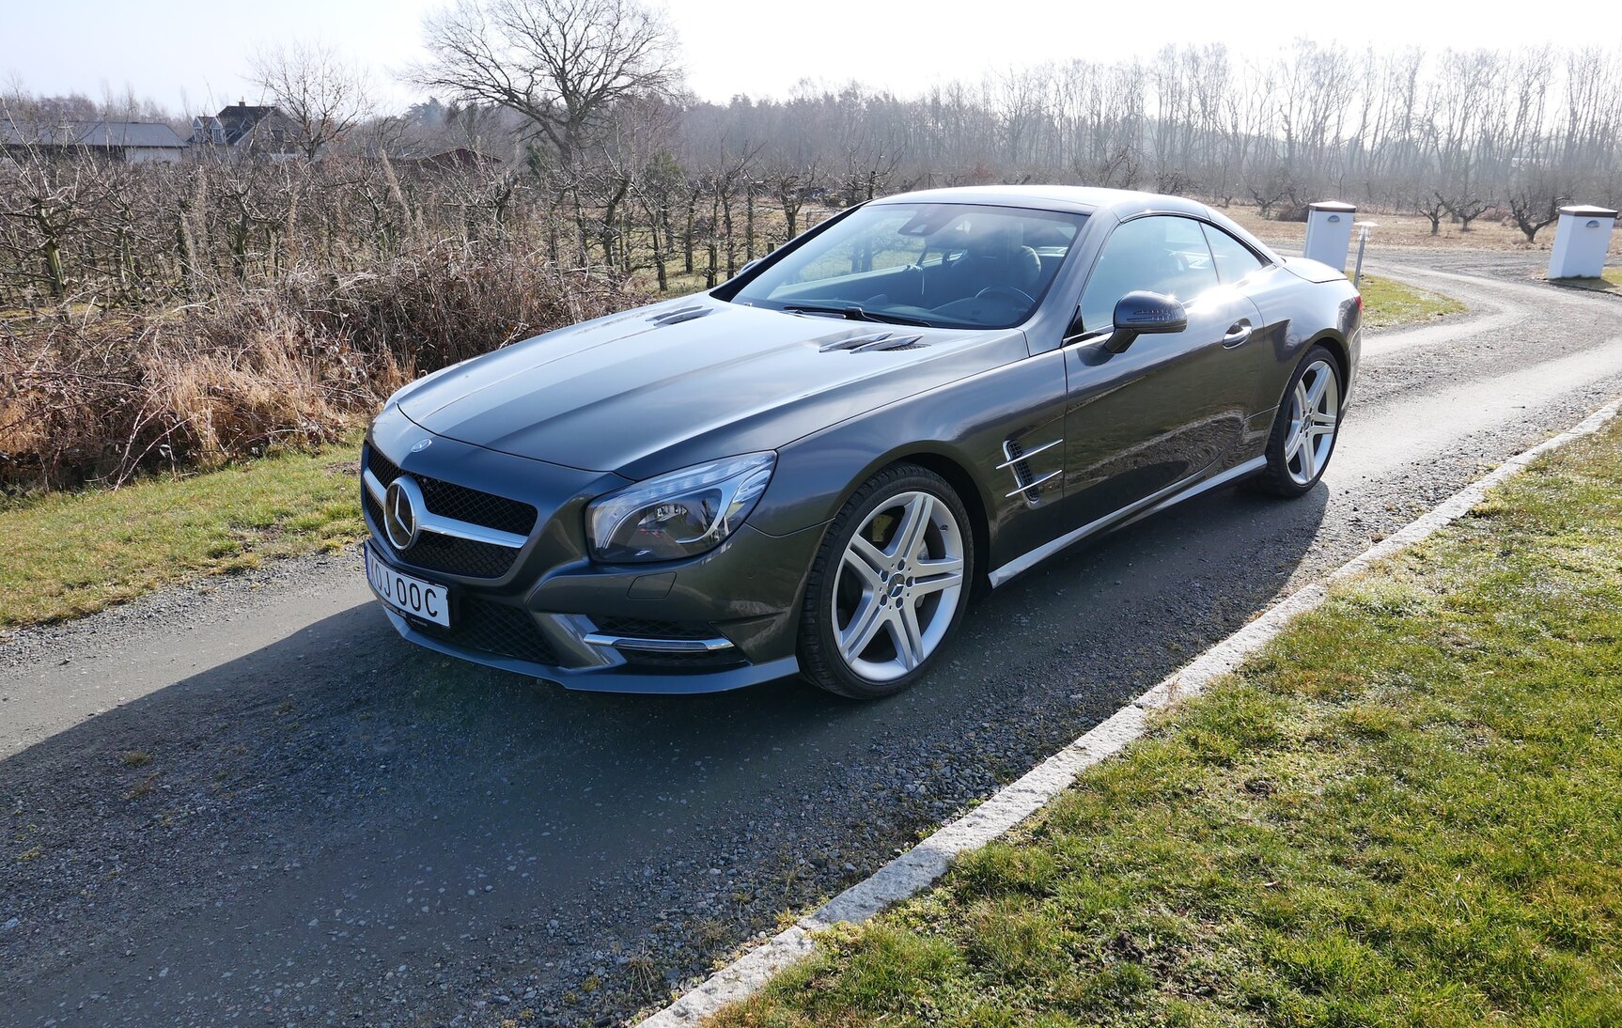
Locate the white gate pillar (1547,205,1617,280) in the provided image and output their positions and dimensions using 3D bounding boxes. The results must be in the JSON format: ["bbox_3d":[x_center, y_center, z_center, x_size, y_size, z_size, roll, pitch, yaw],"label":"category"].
[{"bbox_3d":[12.048,-4.247,16.899,0.578,1.102,0.551,4,19,14],"label":"white gate pillar"}]

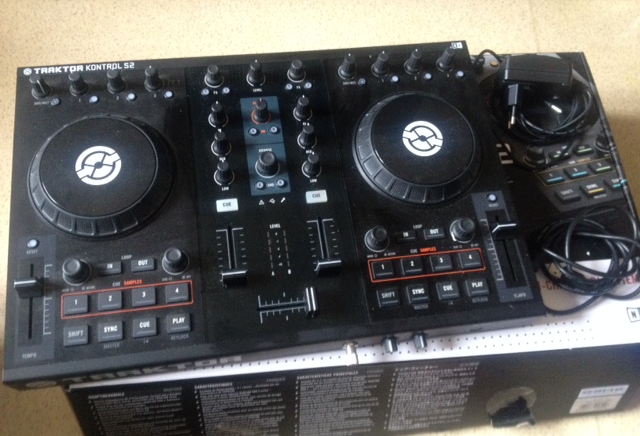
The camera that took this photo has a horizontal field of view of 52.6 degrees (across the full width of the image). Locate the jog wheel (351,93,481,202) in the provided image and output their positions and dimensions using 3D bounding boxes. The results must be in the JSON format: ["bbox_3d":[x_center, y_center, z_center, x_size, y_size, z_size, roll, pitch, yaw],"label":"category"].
[{"bbox_3d":[0.095,-0.070,0.608,0.124,0.018,0.124,2,65,-5],"label":"jog wheel"}]

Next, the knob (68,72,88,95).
[{"bbox_3d":[-0.227,-0.127,0.605,0.016,0.019,0.016,-6,67,-9],"label":"knob"}]

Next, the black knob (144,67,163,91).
[{"bbox_3d":[-0.159,-0.134,0.616,0.016,0.019,0.016,-6,67,-9],"label":"black knob"}]

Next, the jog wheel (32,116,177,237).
[{"bbox_3d":[-0.190,-0.042,0.562,0.124,0.017,0.124,-6,67,-8],"label":"jog wheel"}]

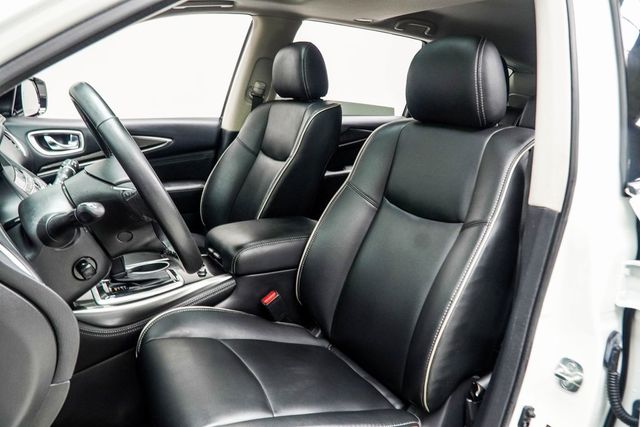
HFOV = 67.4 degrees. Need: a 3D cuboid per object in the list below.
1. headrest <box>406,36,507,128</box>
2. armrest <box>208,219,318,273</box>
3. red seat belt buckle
[{"bbox_3d":[0.312,-0.300,1.107,0.140,0.192,0.248,0,13,-31],"label":"headrest"},{"bbox_3d":[-0.134,0.087,1.407,0.325,0.082,0.225,-5,16,-30],"label":"armrest"},{"bbox_3d":[-0.126,0.245,1.285,0.045,0.085,0.028,-34,28,-19],"label":"red seat belt buckle"}]

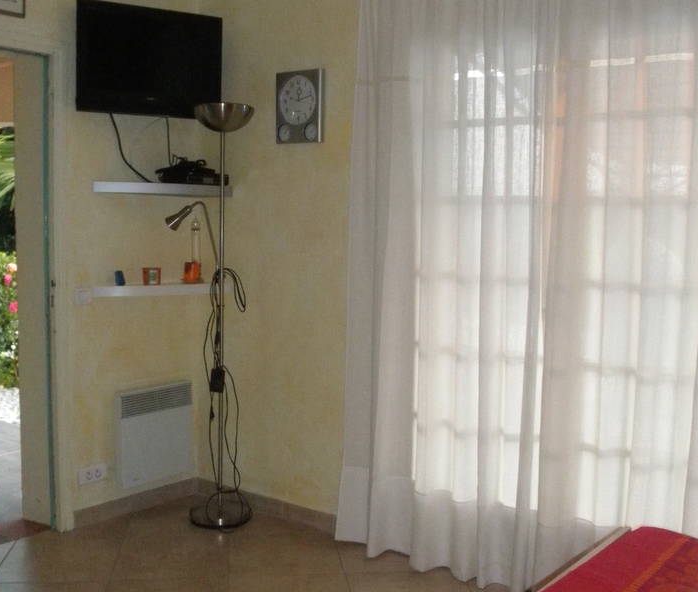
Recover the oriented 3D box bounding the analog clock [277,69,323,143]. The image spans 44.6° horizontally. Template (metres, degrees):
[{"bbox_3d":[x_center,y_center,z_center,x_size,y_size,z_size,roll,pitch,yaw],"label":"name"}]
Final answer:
[{"bbox_3d":[-0.223,-0.849,3.837,0.254,0.320,0.031,4,5,38],"label":"analog clock"}]

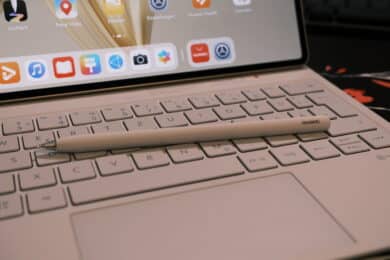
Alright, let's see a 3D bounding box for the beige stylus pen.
[{"bbox_3d":[-0.001,0.003,0.274,0.162,0.009,0.009,-4,30,-10],"label":"beige stylus pen"}]

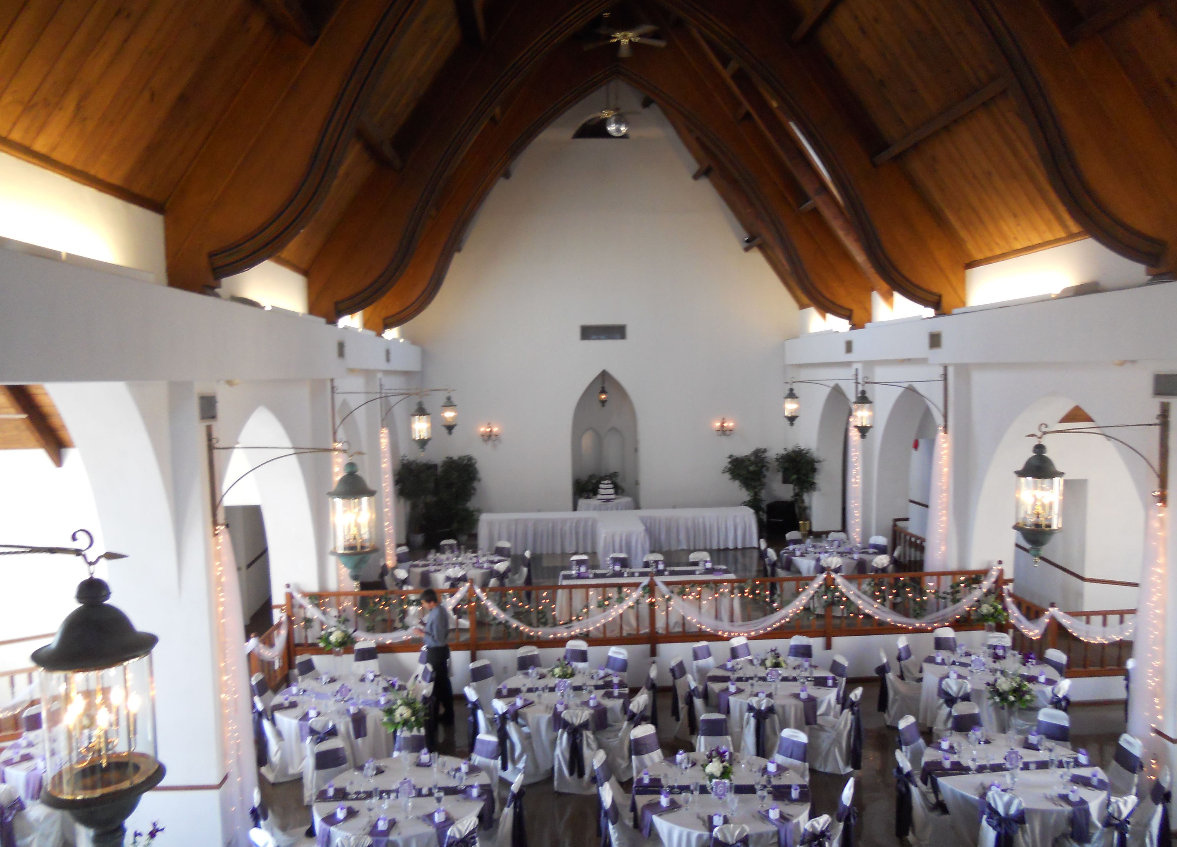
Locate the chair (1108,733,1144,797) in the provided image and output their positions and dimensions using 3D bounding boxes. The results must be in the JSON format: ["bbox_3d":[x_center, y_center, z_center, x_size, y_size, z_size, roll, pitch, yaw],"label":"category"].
[{"bbox_3d":[4.806,3.387,8.486,0.540,0.930,0.440,-2,4,-11],"label":"chair"}]

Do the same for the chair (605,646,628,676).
[{"bbox_3d":[0.274,3.252,11.278,0.460,0.910,0.560,0,4,32],"label":"chair"}]

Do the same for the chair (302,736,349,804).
[{"bbox_3d":[-2.366,3.558,8.745,0.440,0.930,0.540,-4,5,-32],"label":"chair"}]

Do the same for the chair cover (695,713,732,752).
[{"bbox_3d":[1.338,3.584,9.650,0.460,0.930,0.540,-1,3,5],"label":"chair cover"}]

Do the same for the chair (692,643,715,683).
[{"bbox_3d":[1.568,3.250,11.402,0.440,0.930,0.540,-4,5,-32],"label":"chair"}]

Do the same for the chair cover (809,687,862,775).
[{"bbox_3d":[2.661,3.256,9.990,0.560,0.910,0.460,1,4,41],"label":"chair cover"}]

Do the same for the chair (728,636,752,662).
[{"bbox_3d":[2.156,3.399,12.408,0.460,0.930,0.540,-3,4,-20],"label":"chair"}]

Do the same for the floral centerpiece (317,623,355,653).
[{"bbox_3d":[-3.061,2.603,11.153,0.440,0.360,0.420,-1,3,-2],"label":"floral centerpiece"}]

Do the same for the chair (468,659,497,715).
[{"bbox_3d":[-1.118,3.308,10.930,0.460,0.910,0.560,-4,4,-44],"label":"chair"}]

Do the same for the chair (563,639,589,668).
[{"bbox_3d":[-0.179,3.451,12.418,0.460,0.930,0.540,-1,3,9],"label":"chair"}]

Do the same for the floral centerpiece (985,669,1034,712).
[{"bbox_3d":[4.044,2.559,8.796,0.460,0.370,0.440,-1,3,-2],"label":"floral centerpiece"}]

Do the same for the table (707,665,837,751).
[{"bbox_3d":[2.153,3.367,10.777,1.560,0.760,1.560,-2,4,-3],"label":"table"}]

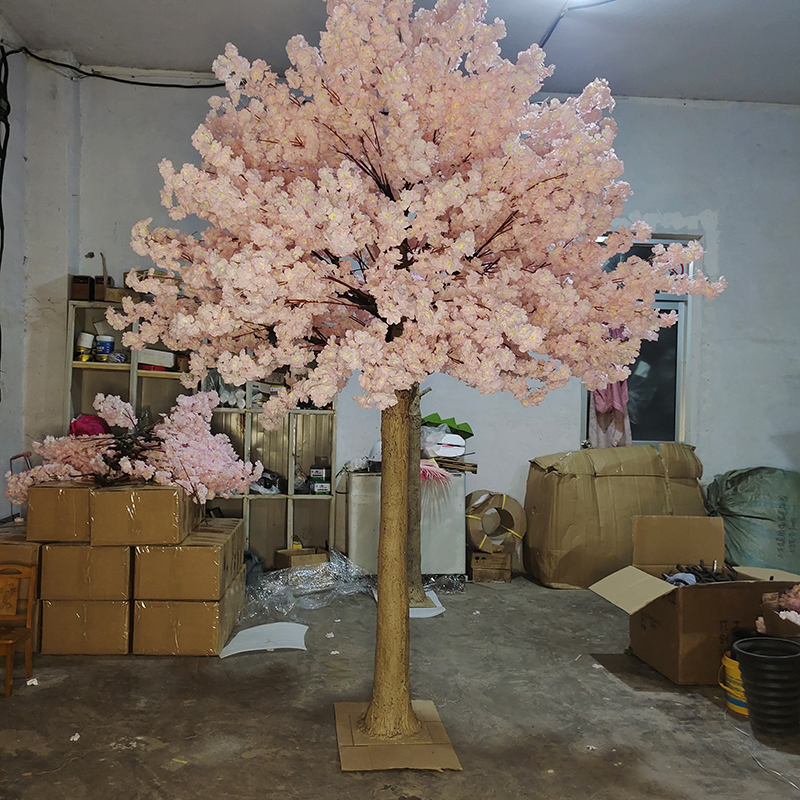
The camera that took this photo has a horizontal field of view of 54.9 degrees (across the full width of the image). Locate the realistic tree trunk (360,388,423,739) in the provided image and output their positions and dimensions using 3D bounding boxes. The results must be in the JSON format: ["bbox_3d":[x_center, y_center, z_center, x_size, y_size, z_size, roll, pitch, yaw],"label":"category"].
[{"bbox_3d":[-0.031,0.728,3.562,0.270,1.572,0.270,2,0,-6],"label":"realistic tree trunk"}]

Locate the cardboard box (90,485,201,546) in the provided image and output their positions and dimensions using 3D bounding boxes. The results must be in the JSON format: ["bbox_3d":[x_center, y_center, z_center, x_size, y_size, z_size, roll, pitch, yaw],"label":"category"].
[{"bbox_3d":[-1.574,0.683,4.926,0.510,0.315,0.780,2,0,-4],"label":"cardboard box"}]

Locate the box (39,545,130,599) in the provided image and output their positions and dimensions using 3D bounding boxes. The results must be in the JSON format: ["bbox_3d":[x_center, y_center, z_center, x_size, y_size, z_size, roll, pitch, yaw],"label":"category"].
[{"bbox_3d":[-1.823,0.989,4.834,0.486,0.308,0.850,2,0,-4],"label":"box"}]

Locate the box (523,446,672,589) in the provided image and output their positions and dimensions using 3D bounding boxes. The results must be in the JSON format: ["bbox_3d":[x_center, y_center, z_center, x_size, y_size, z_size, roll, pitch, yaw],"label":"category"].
[{"bbox_3d":[1.749,1.030,6.860,1.020,1.100,0.800,2,0,-7],"label":"box"}]

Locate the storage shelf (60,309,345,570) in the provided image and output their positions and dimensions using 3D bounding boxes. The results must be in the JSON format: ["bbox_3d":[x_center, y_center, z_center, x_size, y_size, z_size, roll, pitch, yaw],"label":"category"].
[{"bbox_3d":[-1.730,0.335,6.876,2.325,2.281,0.360,2,0,-6],"label":"storage shelf"}]

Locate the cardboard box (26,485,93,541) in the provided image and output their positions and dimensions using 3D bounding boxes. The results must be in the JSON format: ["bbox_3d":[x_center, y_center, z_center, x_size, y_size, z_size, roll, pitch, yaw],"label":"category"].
[{"bbox_3d":[-2.016,0.675,4.896,0.362,0.308,0.800,2,0,-4],"label":"cardboard box"}]

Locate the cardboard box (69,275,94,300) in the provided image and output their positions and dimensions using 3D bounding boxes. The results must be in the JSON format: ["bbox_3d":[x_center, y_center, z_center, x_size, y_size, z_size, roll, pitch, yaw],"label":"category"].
[{"bbox_3d":[-2.745,-0.948,6.711,0.165,0.223,0.200,2,0,-6],"label":"cardboard box"}]

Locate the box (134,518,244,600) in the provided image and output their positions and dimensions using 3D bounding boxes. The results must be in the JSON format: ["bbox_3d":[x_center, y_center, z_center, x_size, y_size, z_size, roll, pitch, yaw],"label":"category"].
[{"bbox_3d":[-1.316,1.004,4.881,0.505,0.308,0.850,2,0,-4],"label":"box"}]

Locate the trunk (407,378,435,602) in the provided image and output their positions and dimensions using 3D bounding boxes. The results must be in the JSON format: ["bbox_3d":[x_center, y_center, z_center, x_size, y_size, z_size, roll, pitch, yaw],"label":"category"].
[{"bbox_3d":[0.103,0.704,5.959,0.270,1.647,0.250,2,0,-6],"label":"trunk"}]

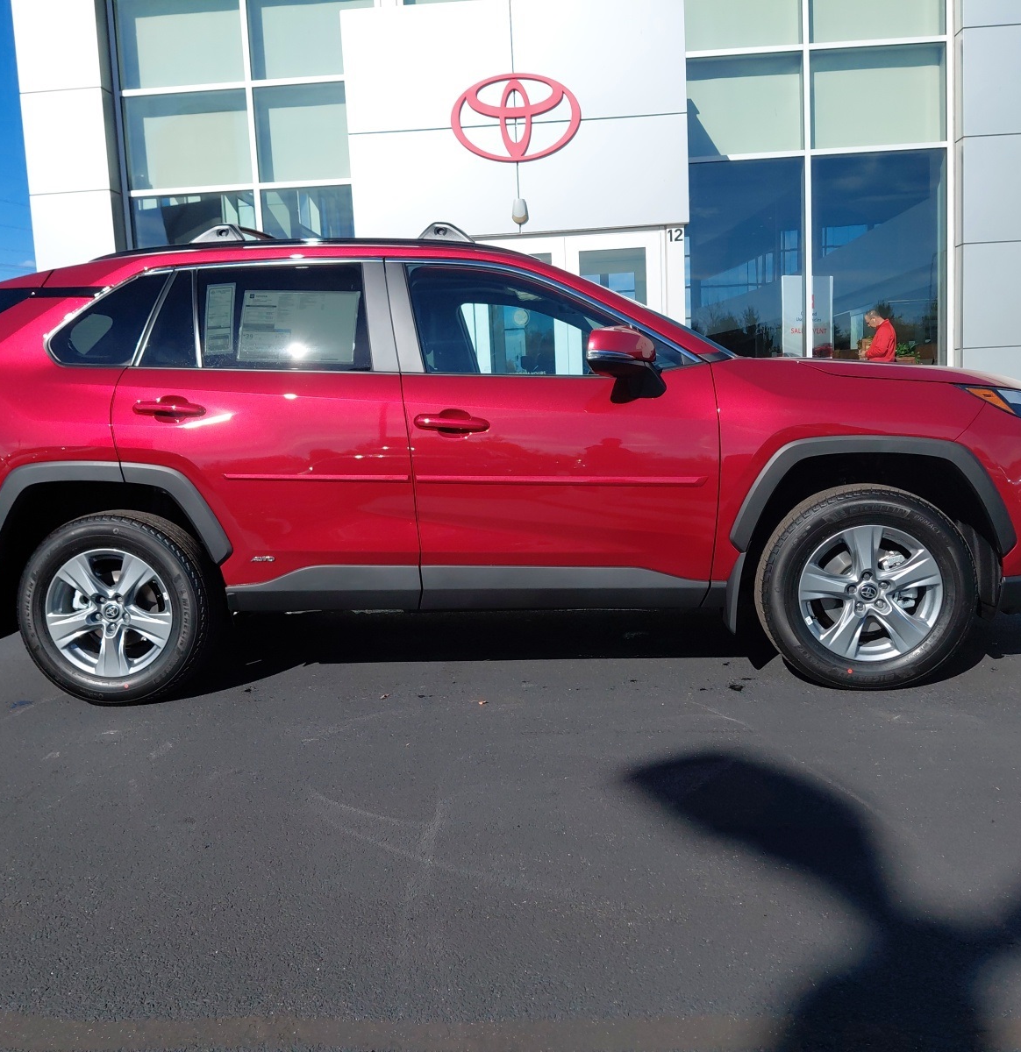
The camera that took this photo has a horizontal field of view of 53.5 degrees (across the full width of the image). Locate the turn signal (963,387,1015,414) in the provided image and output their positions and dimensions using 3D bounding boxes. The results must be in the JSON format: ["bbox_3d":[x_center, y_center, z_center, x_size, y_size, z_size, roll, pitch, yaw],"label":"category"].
[{"bbox_3d":[1.605,-0.418,3.397,0.178,0.092,0.050,-4,7,-12],"label":"turn signal"}]

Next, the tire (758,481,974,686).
[{"bbox_3d":[1.228,0.215,3.528,0.710,0.710,0.225,-2,7,5],"label":"tire"}]

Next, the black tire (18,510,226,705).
[{"bbox_3d":[-1.449,0.303,3.778,0.710,0.710,0.225,-2,7,5],"label":"black tire"}]

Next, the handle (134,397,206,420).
[{"bbox_3d":[-1.204,-0.416,3.588,0.250,0.074,0.055,-2,7,5],"label":"handle"}]

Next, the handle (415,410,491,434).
[{"bbox_3d":[-0.203,-0.359,3.505,0.255,0.076,0.055,-2,7,5],"label":"handle"}]

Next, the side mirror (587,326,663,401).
[{"bbox_3d":[0.388,-0.540,3.359,0.250,0.235,0.240,-2,7,5],"label":"side mirror"}]

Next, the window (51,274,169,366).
[{"bbox_3d":[-1.469,-0.752,3.727,0.410,0.355,0.060,-1,-15,11],"label":"window"}]

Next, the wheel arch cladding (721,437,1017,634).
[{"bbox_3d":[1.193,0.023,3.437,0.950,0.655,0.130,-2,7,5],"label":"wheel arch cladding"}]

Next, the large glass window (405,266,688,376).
[{"bbox_3d":[0.113,-0.729,3.573,0.970,0.420,0.060,-2,-14,2],"label":"large glass window"}]

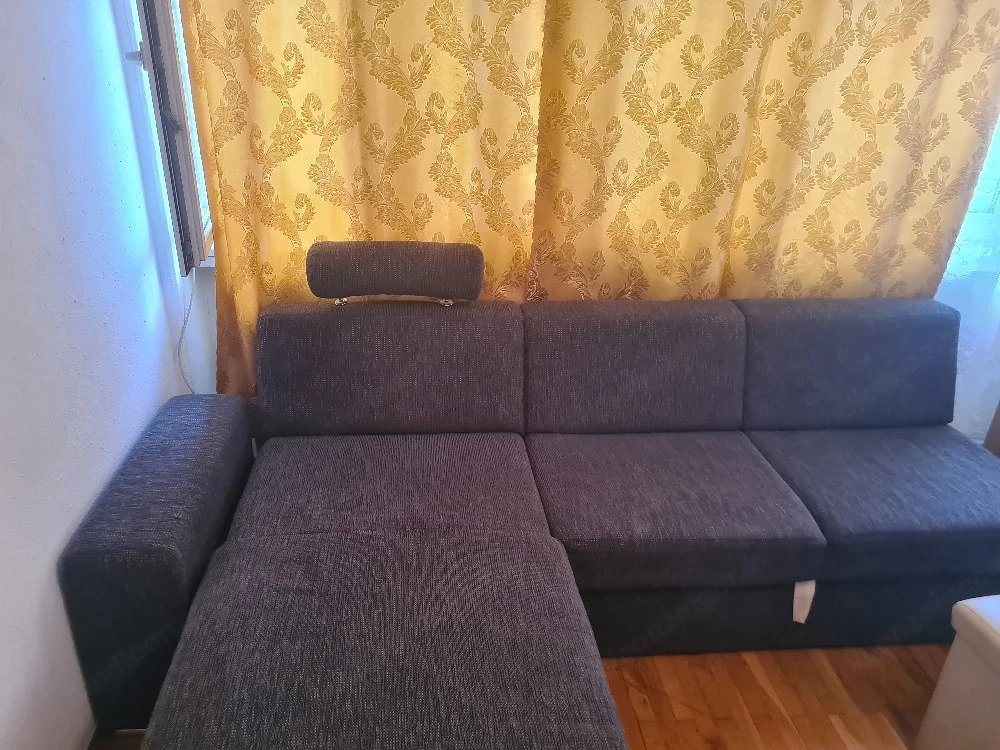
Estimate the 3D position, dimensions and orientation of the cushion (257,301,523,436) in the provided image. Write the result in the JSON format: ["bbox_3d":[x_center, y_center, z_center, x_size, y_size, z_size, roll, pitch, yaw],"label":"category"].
[{"bbox_3d":[-0.350,-0.020,2.484,0.850,0.430,0.164,-1,9,-6],"label":"cushion"}]

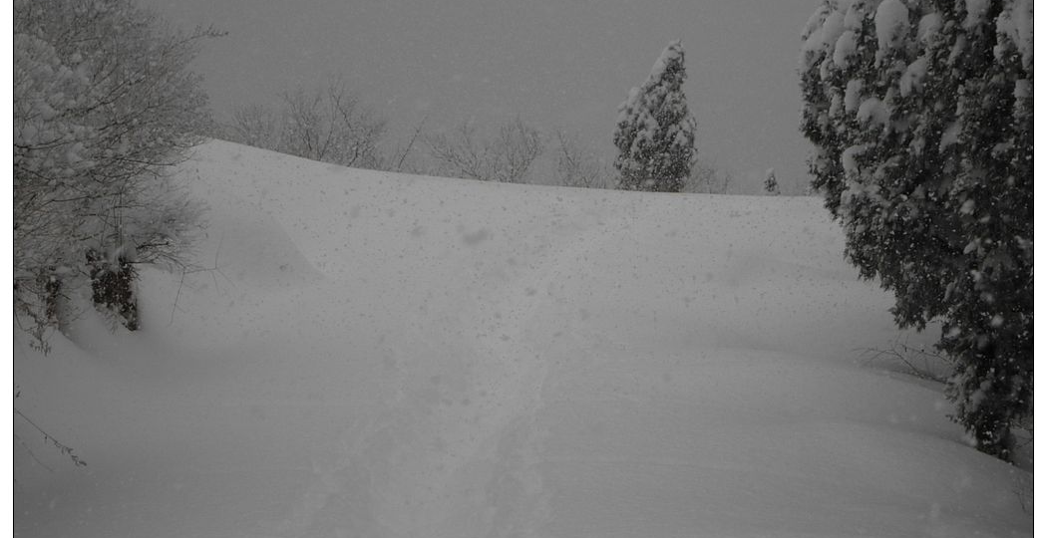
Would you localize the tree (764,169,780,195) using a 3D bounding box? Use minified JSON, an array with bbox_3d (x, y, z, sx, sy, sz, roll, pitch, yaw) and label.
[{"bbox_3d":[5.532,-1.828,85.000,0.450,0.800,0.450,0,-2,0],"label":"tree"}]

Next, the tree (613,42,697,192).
[{"bbox_3d":[1.990,-2.207,58.000,1.300,2.500,1.300,0,-2,0],"label":"tree"}]

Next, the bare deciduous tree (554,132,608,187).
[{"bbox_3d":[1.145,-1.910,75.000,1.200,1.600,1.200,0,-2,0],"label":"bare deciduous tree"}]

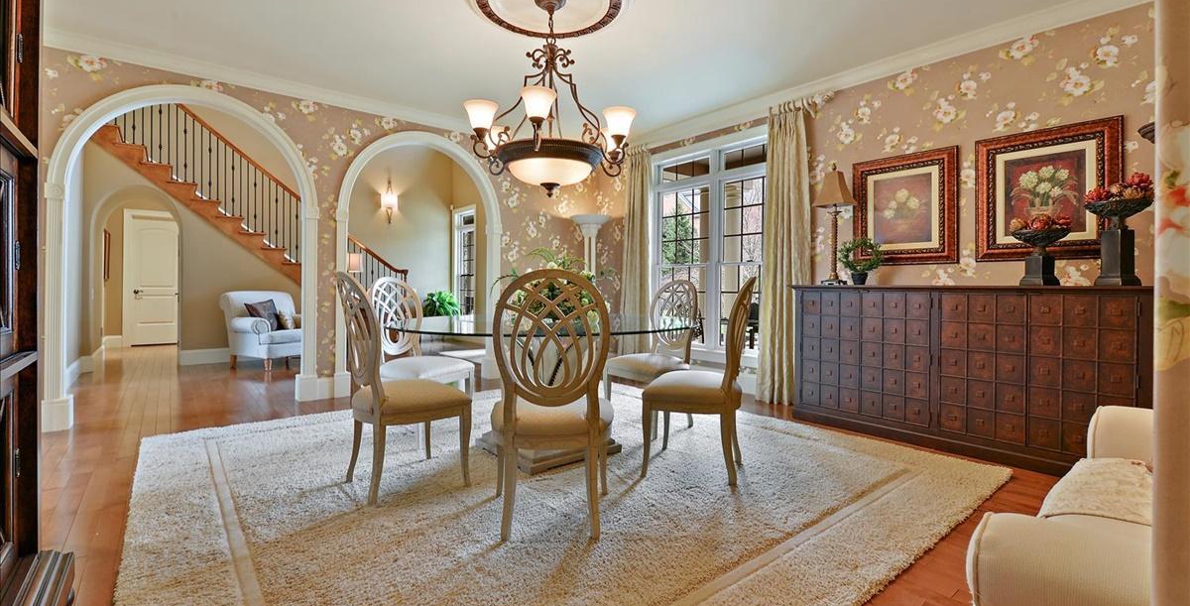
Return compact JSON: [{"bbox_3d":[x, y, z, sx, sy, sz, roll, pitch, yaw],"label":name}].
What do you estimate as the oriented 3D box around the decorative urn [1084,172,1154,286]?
[{"bbox_3d":[2.789,-0.390,2.640,0.270,0.606,0.270,-1,2,-41],"label":"decorative urn"}]

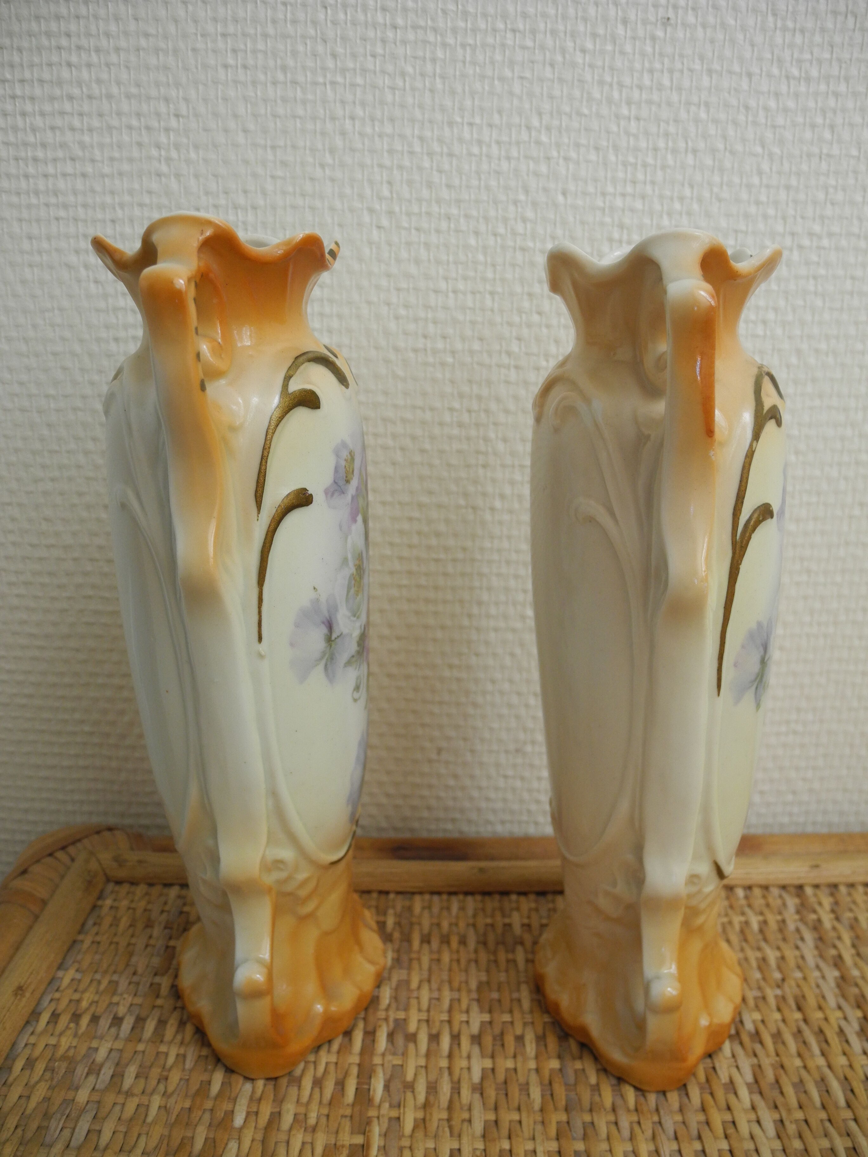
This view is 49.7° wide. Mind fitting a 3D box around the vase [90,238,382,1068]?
[{"bbox_3d":[-0.059,0.024,0.306,0.079,0.256,0.102,-1,15,0],"label":"vase"}]

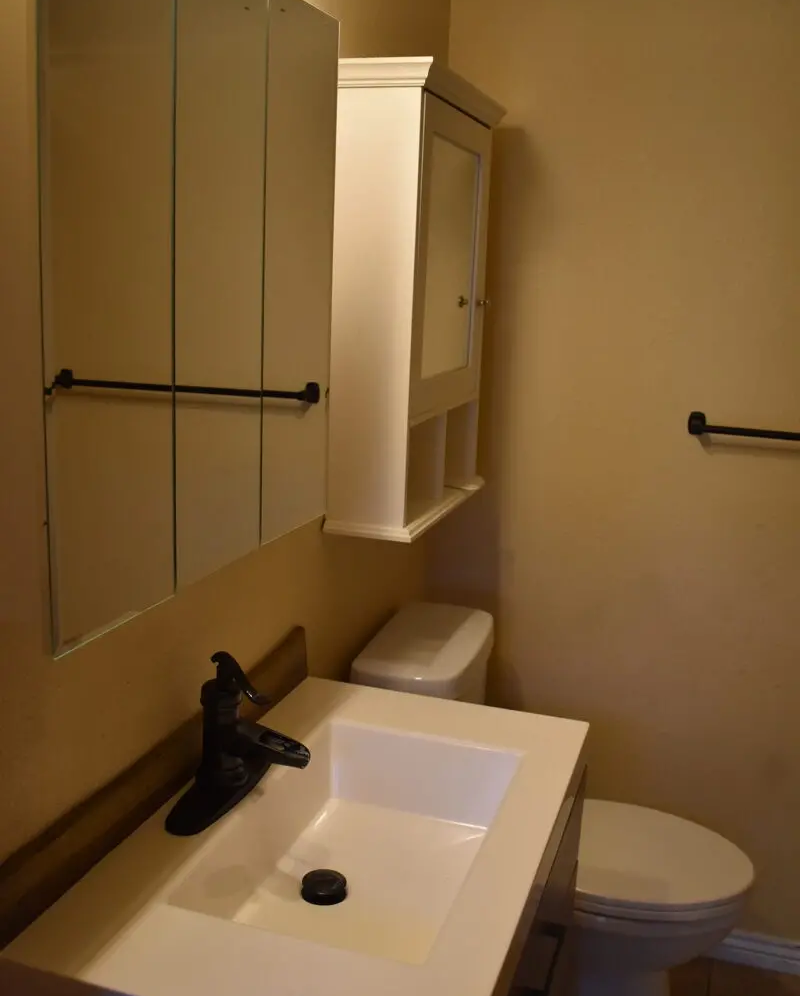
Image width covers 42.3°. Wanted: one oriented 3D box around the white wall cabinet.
[{"bbox_3d":[0.042,-0.364,1.953,0.163,0.777,0.531,6,13,17],"label":"white wall cabinet"}]

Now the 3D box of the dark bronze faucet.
[{"bbox_3d":[-0.194,0.299,1.343,0.166,0.195,0.236,6,13,17],"label":"dark bronze faucet"}]

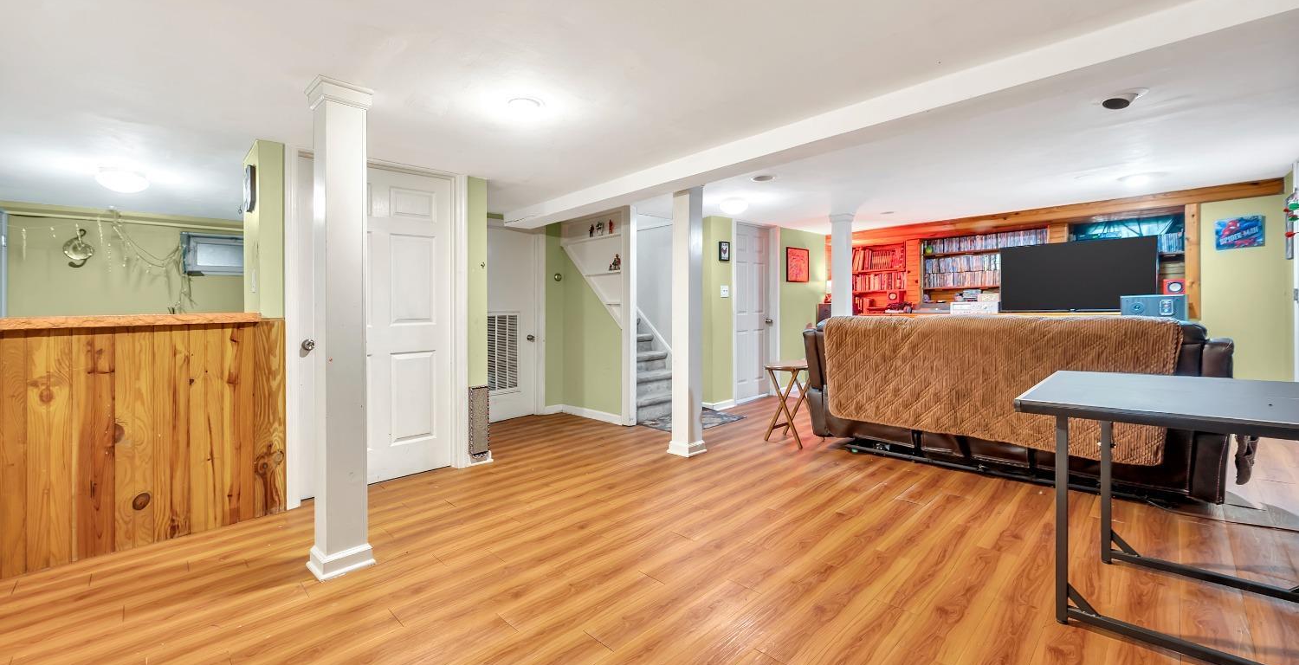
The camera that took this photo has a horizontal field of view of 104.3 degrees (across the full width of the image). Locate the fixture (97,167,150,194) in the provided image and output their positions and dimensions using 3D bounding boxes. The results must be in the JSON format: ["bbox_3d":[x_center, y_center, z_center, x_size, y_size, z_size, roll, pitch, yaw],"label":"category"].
[{"bbox_3d":[-3.738,-1.070,3.580,0.270,0.100,0.270,2,2,45],"label":"fixture"}]

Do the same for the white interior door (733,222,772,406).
[{"bbox_3d":[1.220,-0.238,5.880,0.050,2.030,0.710,2,2,45],"label":"white interior door"}]

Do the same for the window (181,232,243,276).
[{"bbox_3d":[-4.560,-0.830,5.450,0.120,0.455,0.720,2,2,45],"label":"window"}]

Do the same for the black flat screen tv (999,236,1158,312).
[{"bbox_3d":[4.210,-0.545,5.030,1.205,0.690,0.070,2,2,45],"label":"black flat screen tv"}]

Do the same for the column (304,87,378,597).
[{"bbox_3d":[-1.376,-0.016,2.250,0.220,2.100,0.220,2,2,45],"label":"column"}]

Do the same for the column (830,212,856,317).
[{"bbox_3d":[2.195,-0.275,5.750,0.220,2.100,0.220,2,2,45],"label":"column"}]

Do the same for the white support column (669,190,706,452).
[{"bbox_3d":[0.292,-0.070,3.900,0.220,1.990,0.220,2,2,45],"label":"white support column"}]

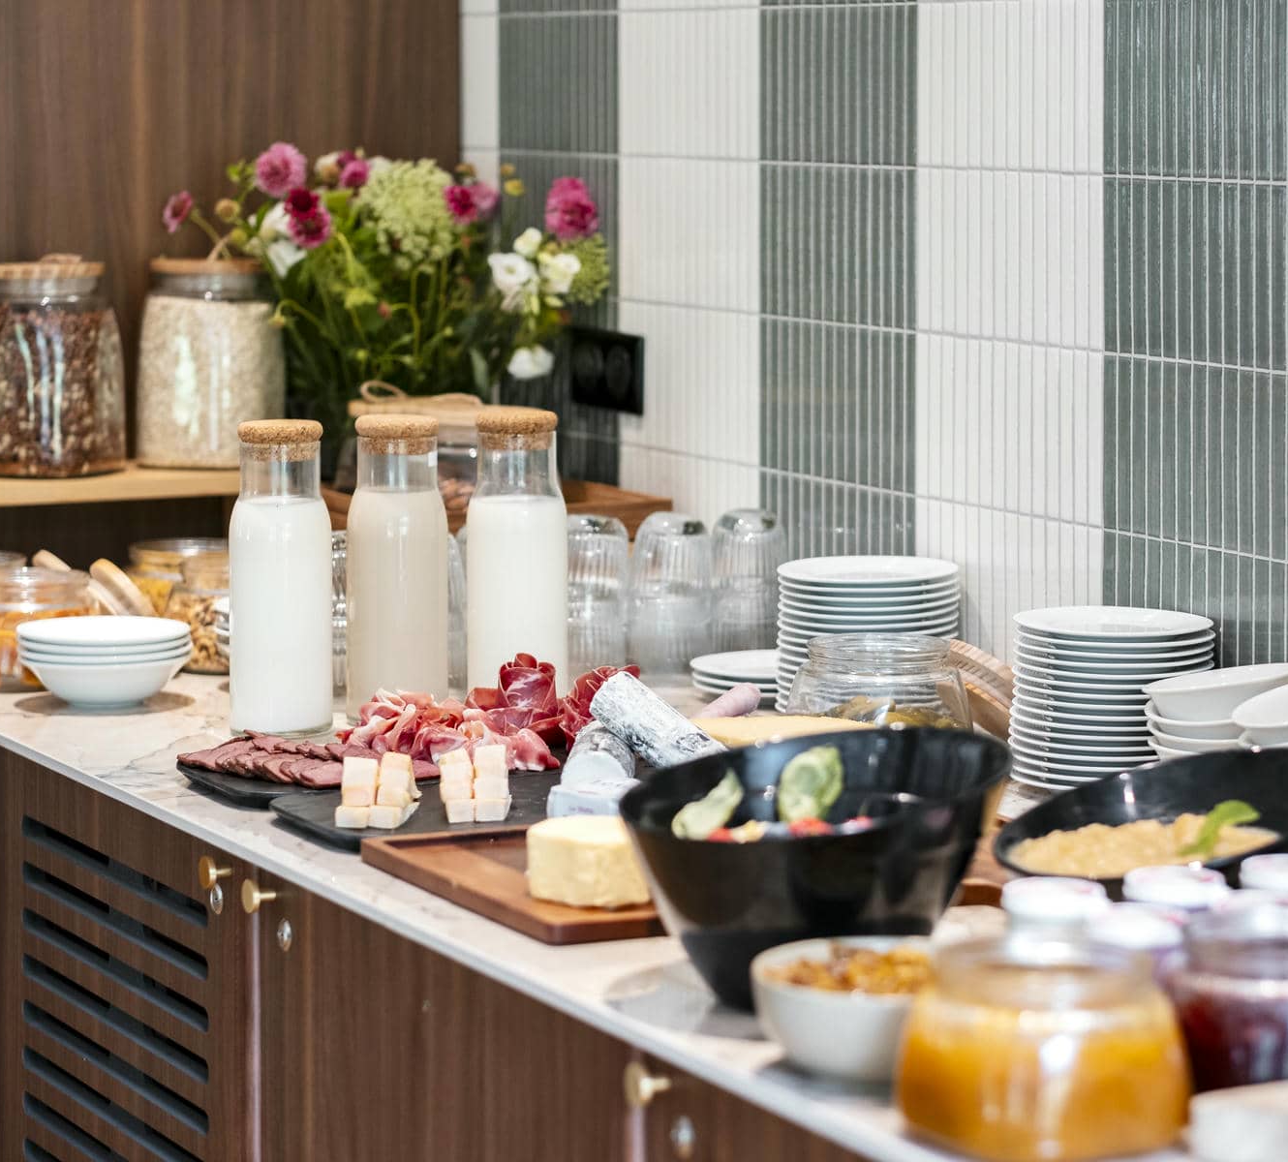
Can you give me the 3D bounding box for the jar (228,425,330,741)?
[{"bbox_3d":[-0.315,-0.004,3.534,0.087,0.270,0.087,0,7,0],"label":"jar"}]

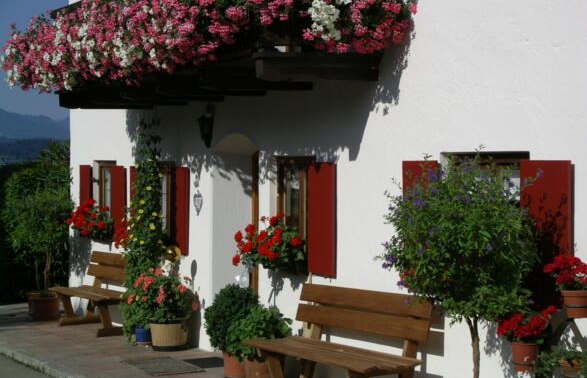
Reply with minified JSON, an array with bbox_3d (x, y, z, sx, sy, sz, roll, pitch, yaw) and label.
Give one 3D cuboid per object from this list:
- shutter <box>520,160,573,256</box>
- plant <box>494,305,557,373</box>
[{"bbox_3d":[1.557,0.290,8.780,0.040,0.920,0.520,0,1,-25],"label":"shutter"},{"bbox_3d":[1.322,0.848,8.082,0.320,0.375,0.340,0,1,0],"label":"plant"}]

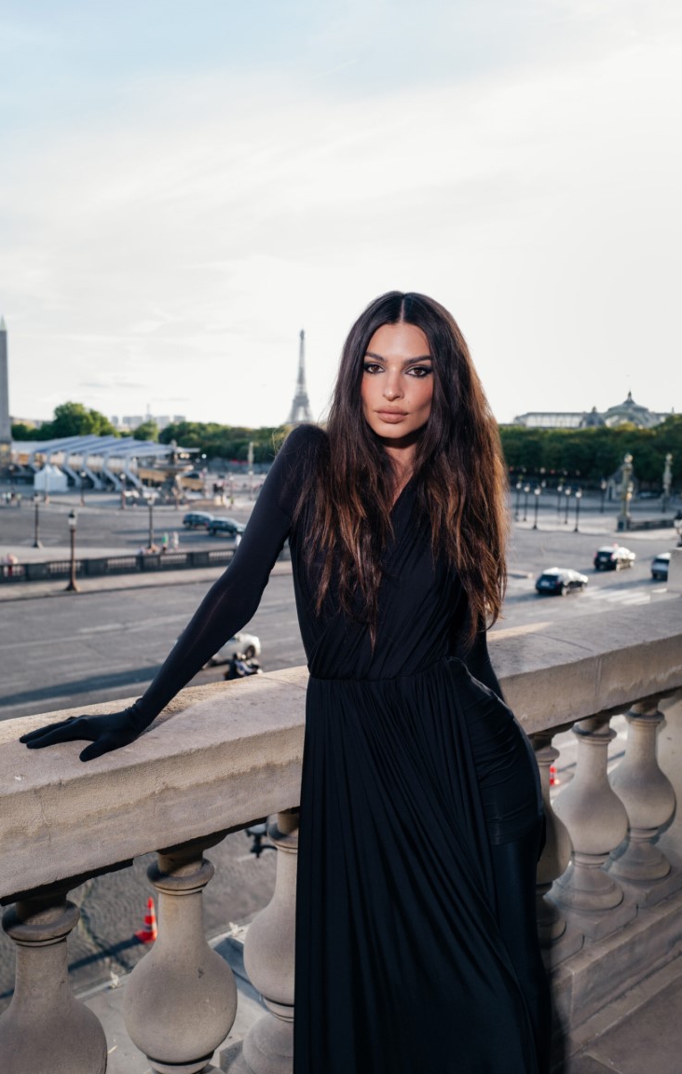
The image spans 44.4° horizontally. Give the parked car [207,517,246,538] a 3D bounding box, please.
[{"bbox_3d":[-10.457,-0.803,79.606,4.400,1.570,1.800,5,7,29],"label":"parked car"}]

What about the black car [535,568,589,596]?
[{"bbox_3d":[14.962,2.947,56.301,1.850,1.520,4.600,7,8,37],"label":"black car"}]

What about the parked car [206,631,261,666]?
[{"bbox_3d":[-5.479,4.663,35.983,1.800,1.480,4.400,7,8,37],"label":"parked car"}]

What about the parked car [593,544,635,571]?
[{"bbox_3d":[21.769,1.714,66.380,1.800,1.620,4.400,7,8,39],"label":"parked car"}]

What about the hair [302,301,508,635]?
[{"bbox_3d":[0.102,-0.117,1.390,0.350,0.580,0.280,3,7,7],"label":"hair"}]

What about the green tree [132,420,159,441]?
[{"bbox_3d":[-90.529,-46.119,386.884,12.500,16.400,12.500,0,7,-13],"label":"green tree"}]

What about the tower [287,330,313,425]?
[{"bbox_3d":[-106.457,-420.636,2244.174,125.000,330.000,125.000,-1,7,-25],"label":"tower"}]

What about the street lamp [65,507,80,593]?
[{"bbox_3d":[-16.352,0.784,50.713,0.700,4.900,0.700,-4,9,-43],"label":"street lamp"}]

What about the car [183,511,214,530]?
[{"bbox_3d":[-13.760,-1.502,84.647,4.300,1.600,1.800,5,7,24],"label":"car"}]

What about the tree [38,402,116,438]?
[{"bbox_3d":[-109.206,-45.441,346.212,29.000,20.951,26.000,2,7,0],"label":"tree"}]

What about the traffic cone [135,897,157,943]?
[{"bbox_3d":[-3.608,7.162,15.776,0.410,0.750,0.410,-4,9,-44],"label":"traffic cone"}]

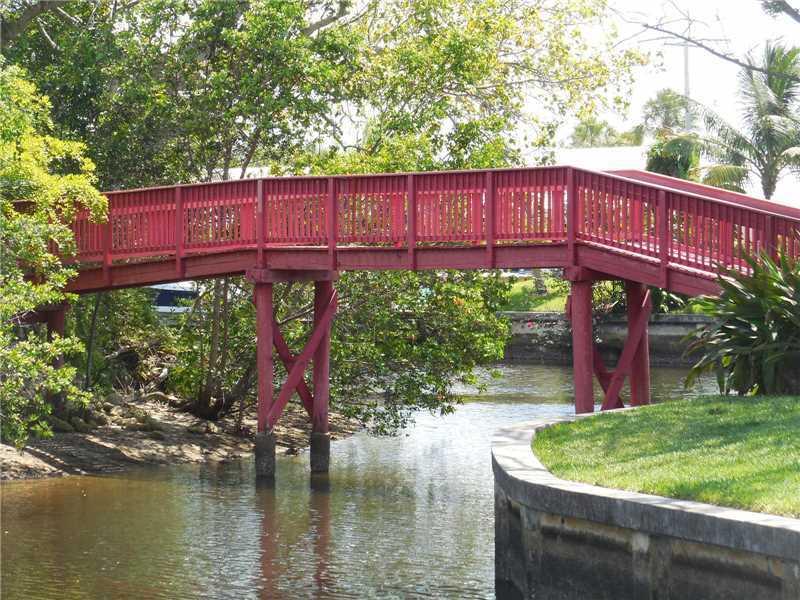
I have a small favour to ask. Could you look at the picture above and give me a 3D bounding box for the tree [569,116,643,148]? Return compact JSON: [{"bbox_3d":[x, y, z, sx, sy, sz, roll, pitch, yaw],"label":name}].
[{"bbox_3d":[10.634,-5.454,150.088,3.800,8.000,3.600,-1,1,0],"label":"tree"}]

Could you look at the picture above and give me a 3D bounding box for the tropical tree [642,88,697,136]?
[{"bbox_3d":[13.940,-6.146,150.104,3.000,9.500,3.000,-1,1,0],"label":"tropical tree"}]

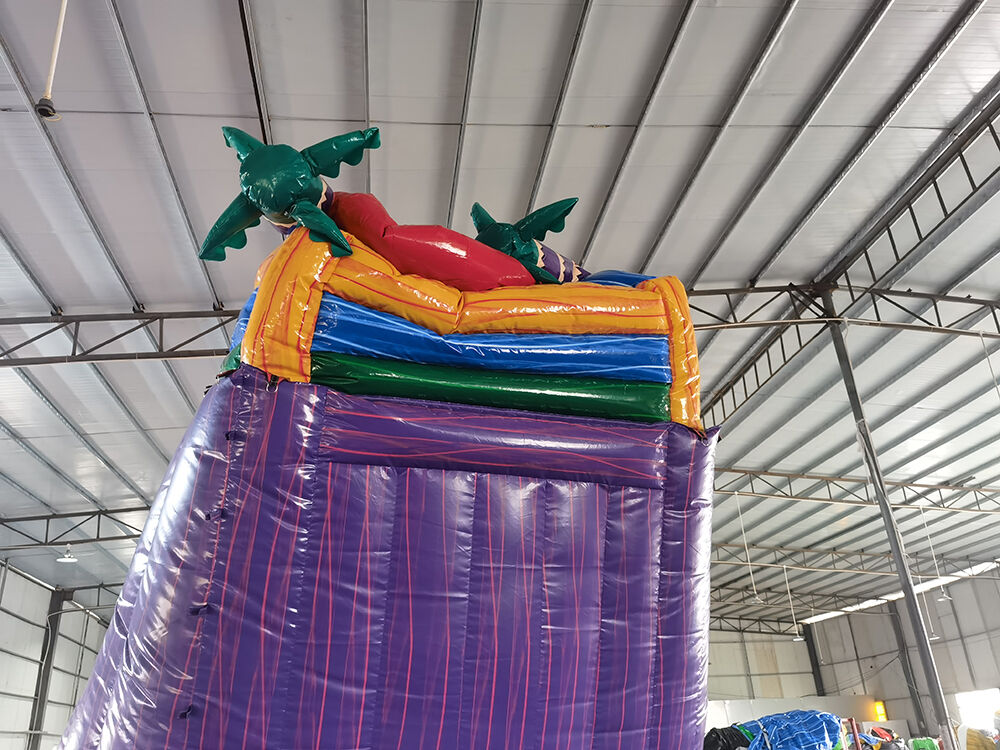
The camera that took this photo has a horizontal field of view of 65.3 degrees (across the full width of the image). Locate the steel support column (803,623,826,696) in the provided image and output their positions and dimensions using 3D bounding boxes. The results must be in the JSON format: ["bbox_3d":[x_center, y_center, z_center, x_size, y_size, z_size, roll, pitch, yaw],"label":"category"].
[{"bbox_3d":[15.563,15.052,37.986,0.300,5.680,0.300,0,-25,-9],"label":"steel support column"}]

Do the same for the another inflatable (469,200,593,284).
[{"bbox_3d":[0.248,-1.203,7.300,1.150,0.880,0.950,3,-26,-15],"label":"another inflatable"}]

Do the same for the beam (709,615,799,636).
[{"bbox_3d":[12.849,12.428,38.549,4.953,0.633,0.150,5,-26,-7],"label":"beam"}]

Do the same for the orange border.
[{"bbox_3d":[-0.188,-0.273,6.235,3.420,1.250,0.600,7,-27,-13],"label":"orange border"}]

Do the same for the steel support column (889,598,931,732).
[{"bbox_3d":[16.517,12.005,31.465,0.300,5.576,0.300,0,-25,-9],"label":"steel support column"}]

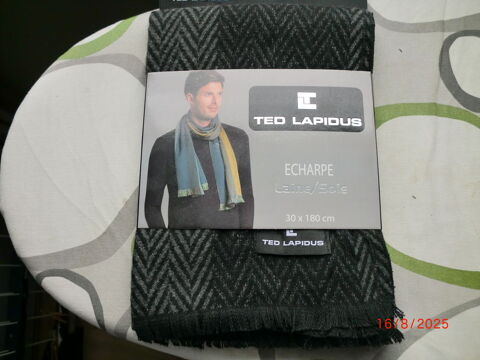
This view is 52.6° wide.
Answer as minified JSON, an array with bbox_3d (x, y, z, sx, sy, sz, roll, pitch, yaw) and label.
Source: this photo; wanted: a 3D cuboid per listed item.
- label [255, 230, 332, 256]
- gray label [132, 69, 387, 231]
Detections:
[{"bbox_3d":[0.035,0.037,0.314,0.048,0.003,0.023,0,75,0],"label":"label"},{"bbox_3d":[0.013,-0.020,0.333,0.157,0.012,0.111,0,75,0],"label":"gray label"}]

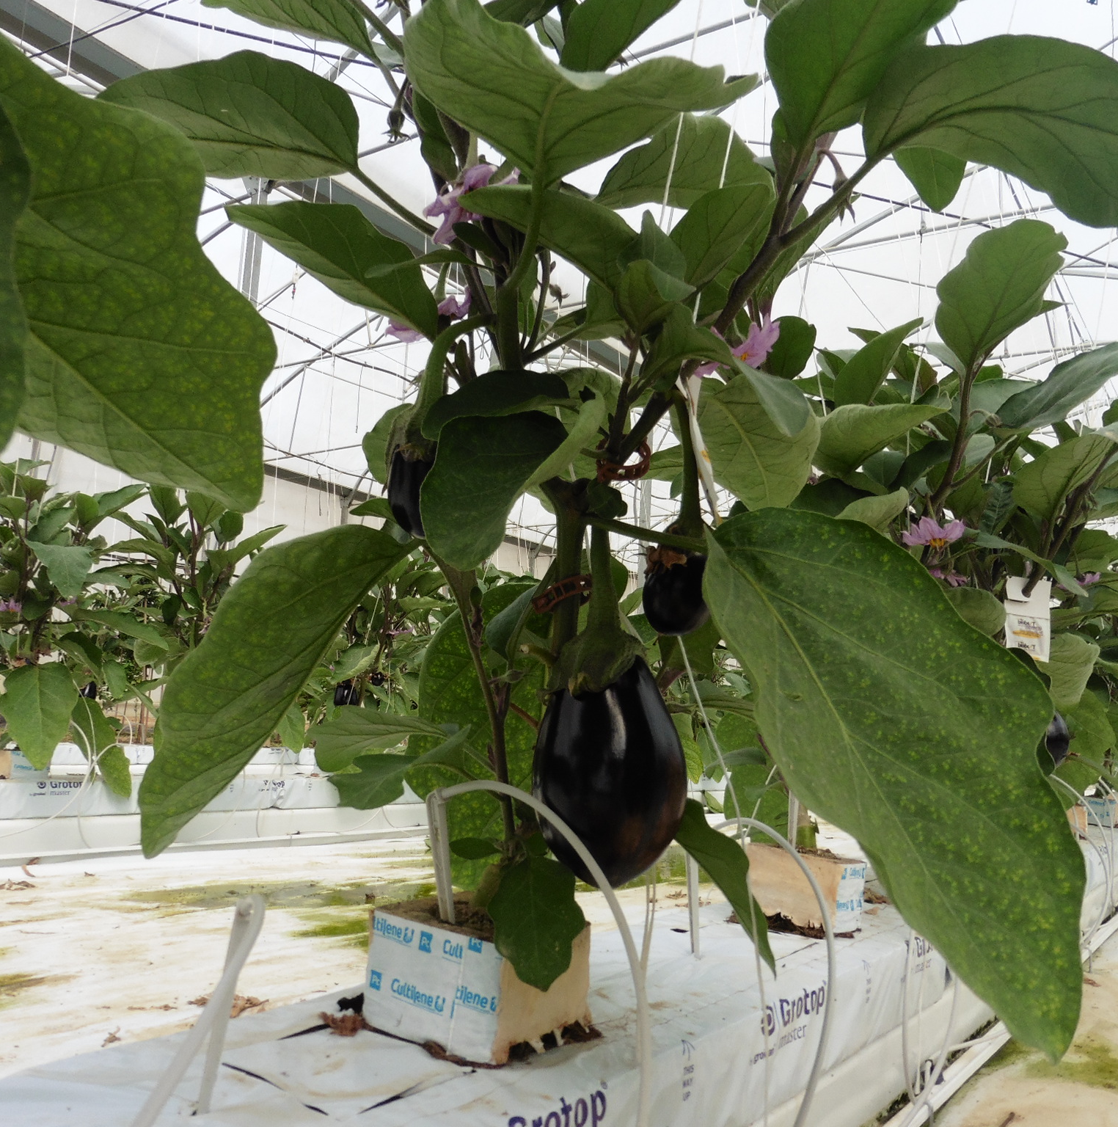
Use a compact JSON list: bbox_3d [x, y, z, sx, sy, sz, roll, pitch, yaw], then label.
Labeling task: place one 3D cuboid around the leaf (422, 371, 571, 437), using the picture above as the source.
[{"bbox_3d":[-0.035,-0.091,0.595,0.085,0.036,0.050,-9,9,-2],"label":"leaf"}]

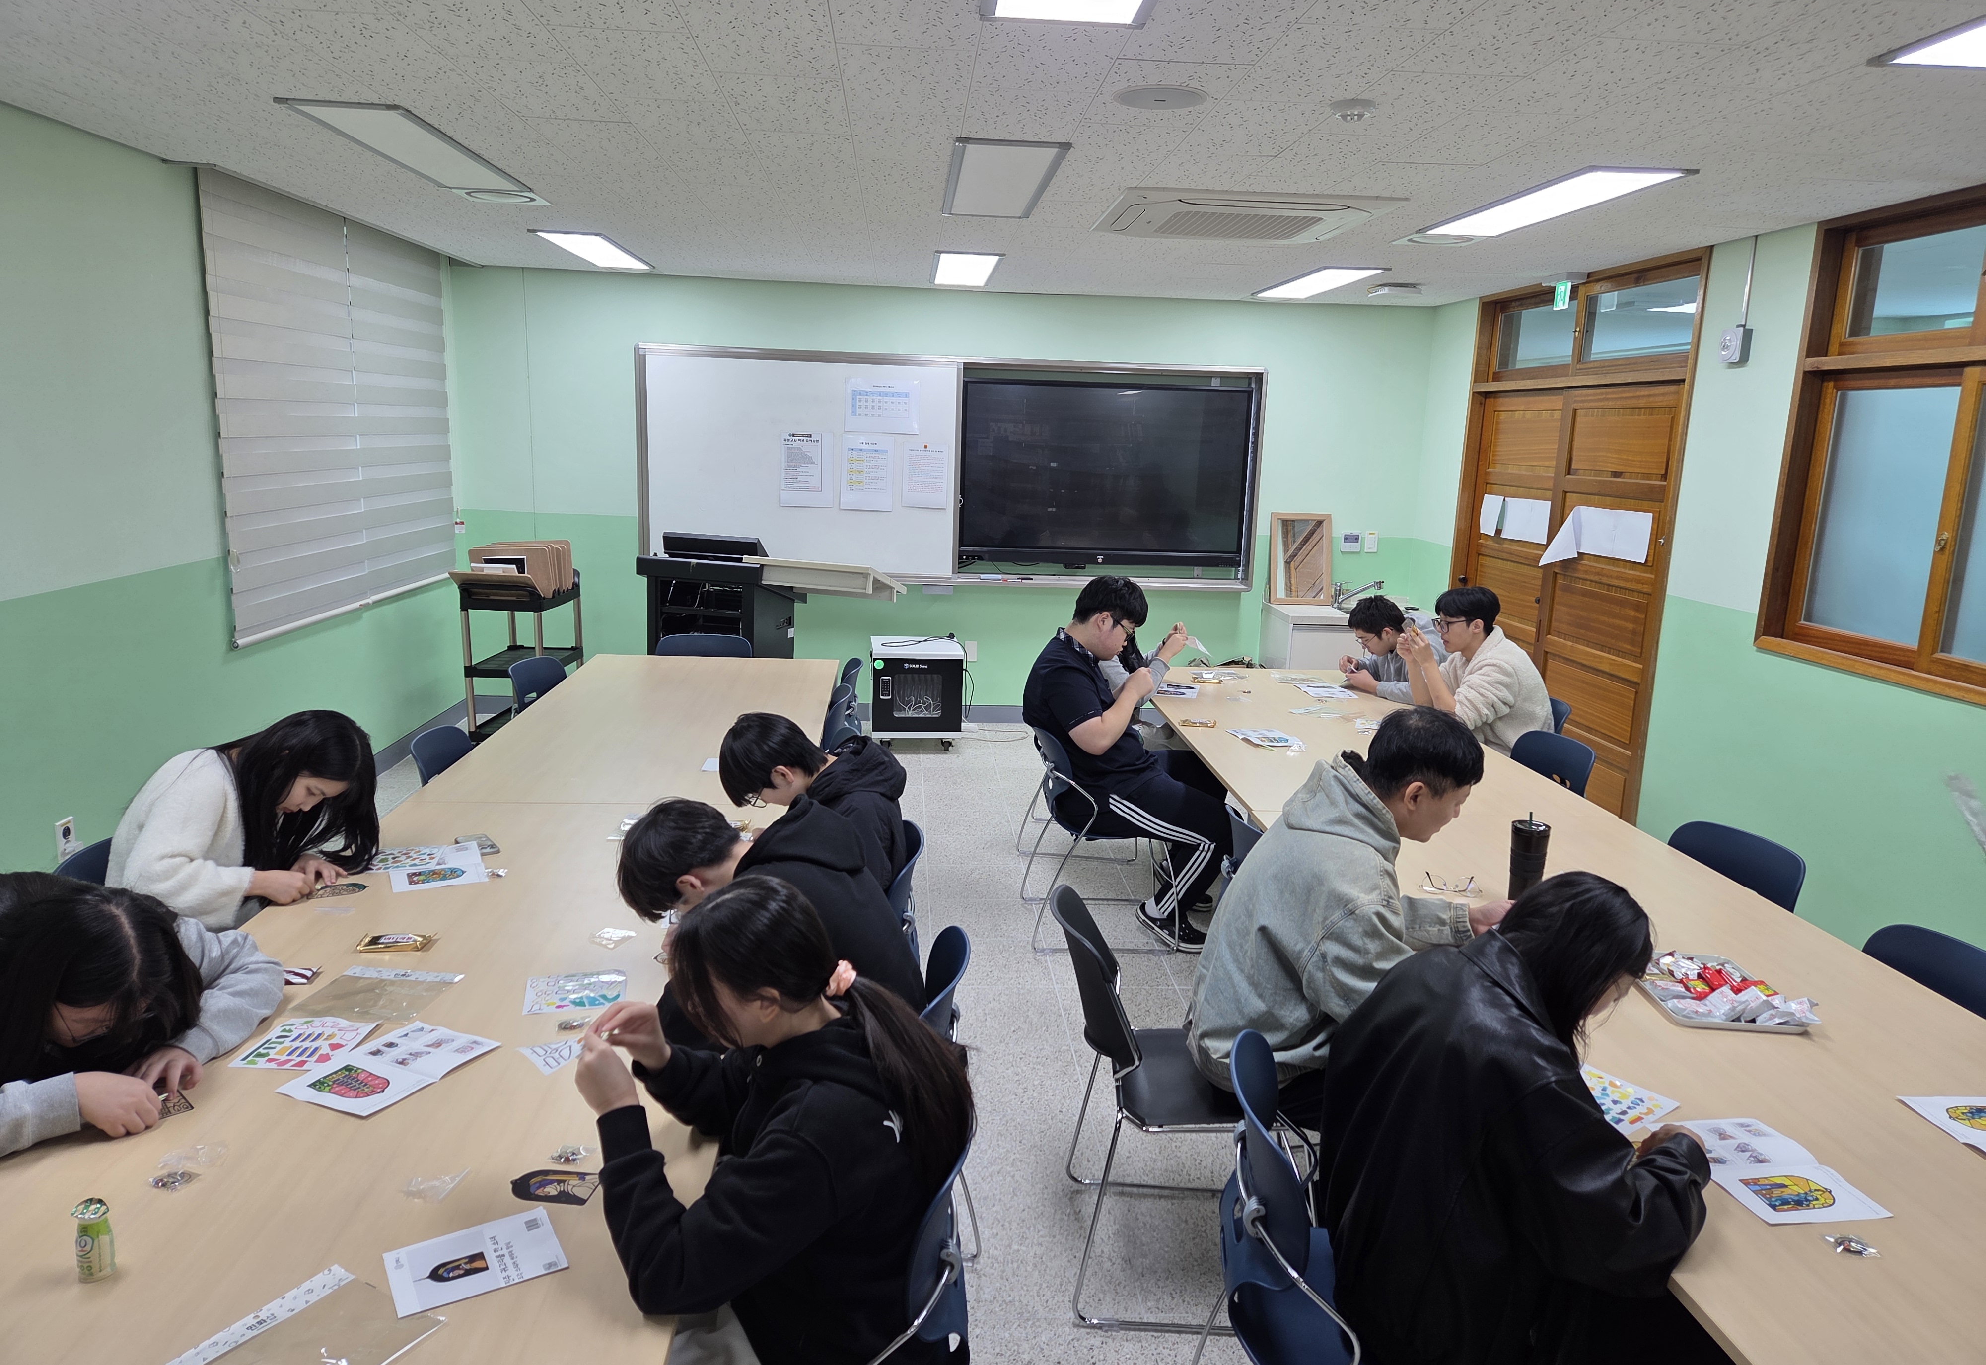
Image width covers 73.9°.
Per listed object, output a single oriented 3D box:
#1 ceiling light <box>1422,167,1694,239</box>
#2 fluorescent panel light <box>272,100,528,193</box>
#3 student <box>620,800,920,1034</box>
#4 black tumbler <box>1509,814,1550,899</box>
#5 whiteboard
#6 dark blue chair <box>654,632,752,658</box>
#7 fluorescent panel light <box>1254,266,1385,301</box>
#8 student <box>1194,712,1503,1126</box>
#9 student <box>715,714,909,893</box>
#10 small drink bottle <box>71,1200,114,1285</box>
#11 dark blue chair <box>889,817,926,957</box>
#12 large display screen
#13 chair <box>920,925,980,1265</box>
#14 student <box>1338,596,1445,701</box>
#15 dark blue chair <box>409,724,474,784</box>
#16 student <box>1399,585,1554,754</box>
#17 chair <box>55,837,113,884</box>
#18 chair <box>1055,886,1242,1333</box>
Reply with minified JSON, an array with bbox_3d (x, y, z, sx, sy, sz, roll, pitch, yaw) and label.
[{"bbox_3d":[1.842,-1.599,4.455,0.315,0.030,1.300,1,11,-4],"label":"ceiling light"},{"bbox_3d":[-1.743,-1.627,4.050,0.315,0.045,1.300,1,11,-4],"label":"fluorescent panel light"},{"bbox_3d":[-0.468,0.749,2.709,0.720,1.070,0.520,1,11,-4],"label":"student"},{"bbox_3d":[1.282,0.421,3.159,0.095,0.226,0.095,2,11,0],"label":"black tumbler"},{"bbox_3d":[-1.125,-1.257,7.690,1.850,1.300,0.080,1,11,-4],"label":"whiteboard"},{"bbox_3d":[-1.379,0.196,6.135,0.510,0.790,0.530,1,11,-4],"label":"dark blue chair"},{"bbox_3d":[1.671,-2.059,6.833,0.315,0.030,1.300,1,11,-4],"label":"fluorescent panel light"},{"bbox_3d":[0.806,0.667,2.869,0.800,1.260,0.540,1,11,-4],"label":"student"},{"bbox_3d":[-0.463,0.607,3.302,0.580,1.110,0.500,1,11,-4],"label":"student"},{"bbox_3d":[-1.124,0.697,1.647,0.044,0.084,0.044,1,11,-4],"label":"small drink bottle"},{"bbox_3d":[-0.436,0.766,3.333,0.540,0.790,0.540,1,11,-5],"label":"dark blue chair"},{"bbox_3d":[0.665,-1.230,7.829,1.700,1.035,0.090,1,11,-4],"label":"large display screen"},{"bbox_3d":[-0.312,0.908,2.621,0.540,0.790,0.540,2,11,3],"label":"chair"},{"bbox_3d":[1.879,0.169,5.903,0.700,1.140,0.520,1,11,-4],"label":"student"},{"bbox_3d":[-1.560,0.555,4.233,0.540,0.790,0.540,1,11,-6],"label":"dark blue chair"},{"bbox_3d":[1.868,0.257,5.157,0.740,1.270,0.530,1,11,-4],"label":"student"},{"bbox_3d":[-1.815,0.767,3.095,0.540,0.790,0.540,2,11,-1],"label":"chair"},{"bbox_3d":[0.410,0.878,2.879,0.560,0.815,0.530,2,11,2],"label":"chair"}]

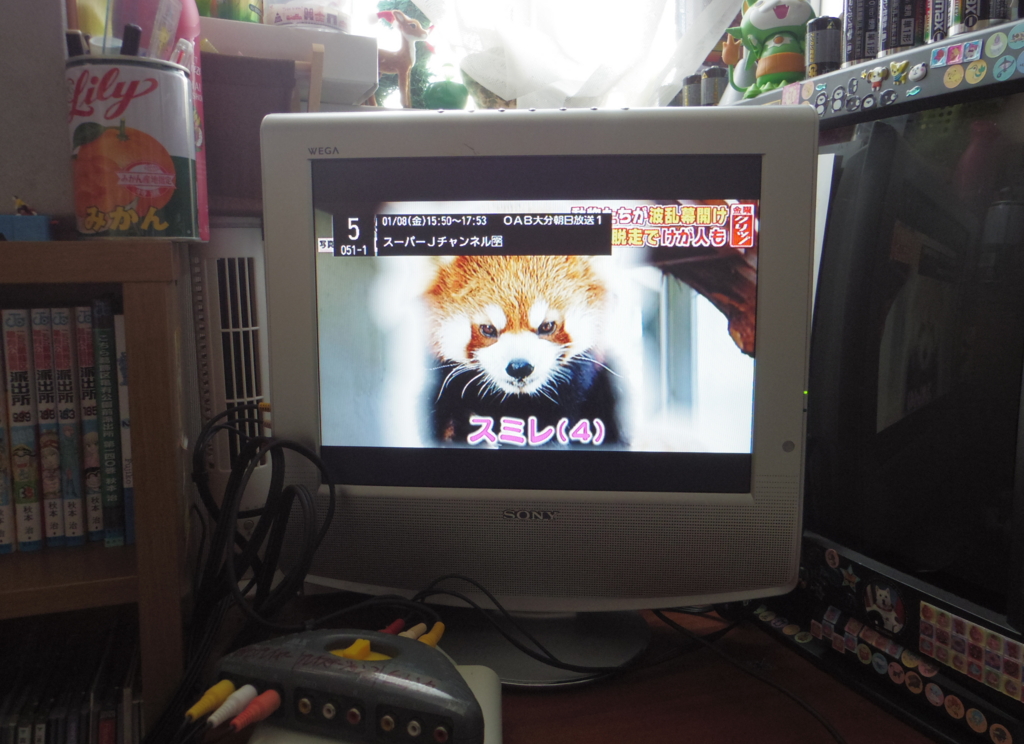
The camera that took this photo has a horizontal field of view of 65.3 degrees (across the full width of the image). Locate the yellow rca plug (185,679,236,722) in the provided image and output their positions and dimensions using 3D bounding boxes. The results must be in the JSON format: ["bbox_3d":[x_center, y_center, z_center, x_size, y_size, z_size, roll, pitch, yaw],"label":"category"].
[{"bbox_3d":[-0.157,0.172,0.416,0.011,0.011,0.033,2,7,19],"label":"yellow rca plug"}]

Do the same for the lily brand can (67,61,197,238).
[{"bbox_3d":[-0.254,-0.145,0.539,0.076,0.113,0.076,-2,7,-17],"label":"lily brand can"}]

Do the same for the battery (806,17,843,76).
[{"bbox_3d":[0.250,-0.258,0.640,0.026,0.050,0.026,3,7,20],"label":"battery"}]

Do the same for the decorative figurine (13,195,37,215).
[{"bbox_3d":[-0.349,-0.120,0.573,0.016,0.015,0.009,0,7,0],"label":"decorative figurine"}]

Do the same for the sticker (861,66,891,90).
[{"bbox_3d":[0.262,-0.211,0.576,0.003,0.018,0.022,-3,8,-26],"label":"sticker"}]

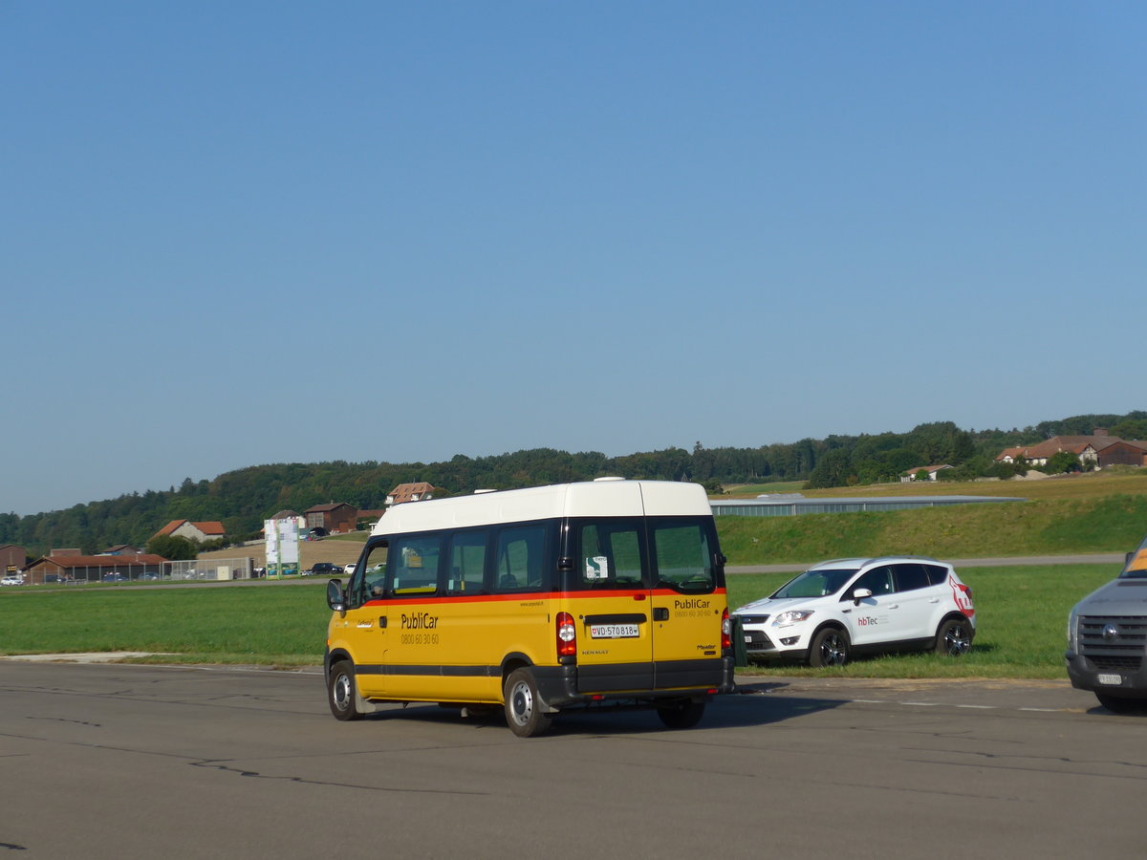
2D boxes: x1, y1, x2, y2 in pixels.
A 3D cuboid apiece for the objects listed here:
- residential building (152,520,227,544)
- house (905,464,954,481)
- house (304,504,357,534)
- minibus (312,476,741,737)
[{"bbox_3d":[-95.554,25.887,612.045,16.500,6.700,12.000,0,-4,-24],"label":"residential building"},{"bbox_3d":[93.636,11.482,643.118,10.000,4.600,12.000,0,-4,-22],"label":"house"},{"bbox_3d":[-57.112,20.799,576.806,9.000,7.200,8.300,-5,-5,44],"label":"house"},{"bbox_3d":[-0.705,1.888,26.166,2.050,2.520,5.858,1,-4,-30],"label":"minibus"}]

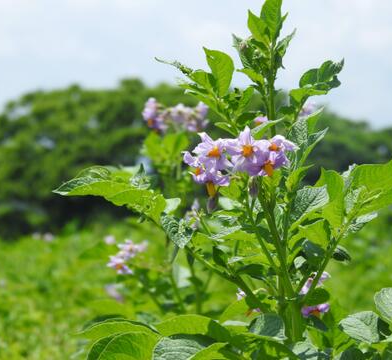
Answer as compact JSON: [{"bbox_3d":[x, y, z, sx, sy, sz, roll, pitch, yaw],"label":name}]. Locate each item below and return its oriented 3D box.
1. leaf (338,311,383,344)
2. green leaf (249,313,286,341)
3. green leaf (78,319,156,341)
[{"bbox_3d":[0.119,0.107,1.710,0.032,0.009,0.028,-23,41,-19],"label":"leaf"},{"bbox_3d":[0.052,0.107,1.730,0.024,0.007,0.026,-16,41,-10],"label":"green leaf"},{"bbox_3d":[-0.057,0.108,1.700,0.056,0.010,0.033,-4,-15,-7],"label":"green leaf"}]

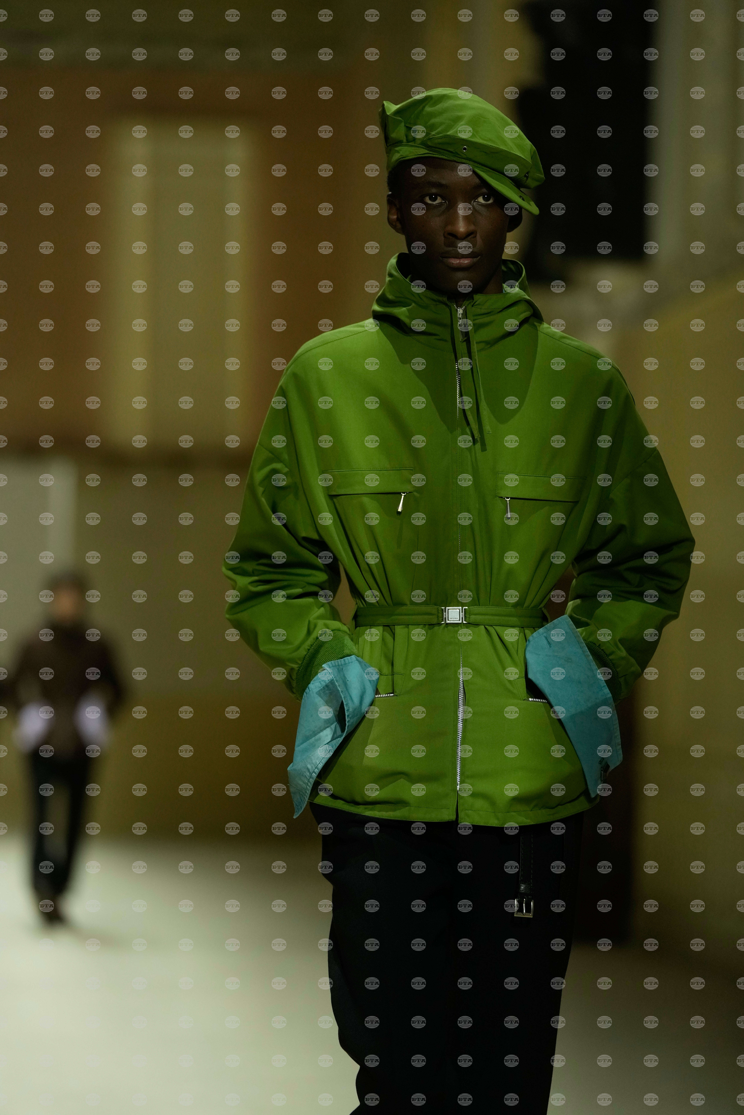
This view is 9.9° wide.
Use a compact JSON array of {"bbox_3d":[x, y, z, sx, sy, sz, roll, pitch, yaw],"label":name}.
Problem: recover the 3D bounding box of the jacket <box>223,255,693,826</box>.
[{"bbox_3d":[0.115,-0.022,5.650,0.620,0.750,0.340,0,-2,-3],"label":"jacket"}]

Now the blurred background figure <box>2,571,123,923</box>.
[{"bbox_3d":[-1.639,1.009,22.700,0.620,1.870,0.450,0,-2,-6],"label":"blurred background figure"}]

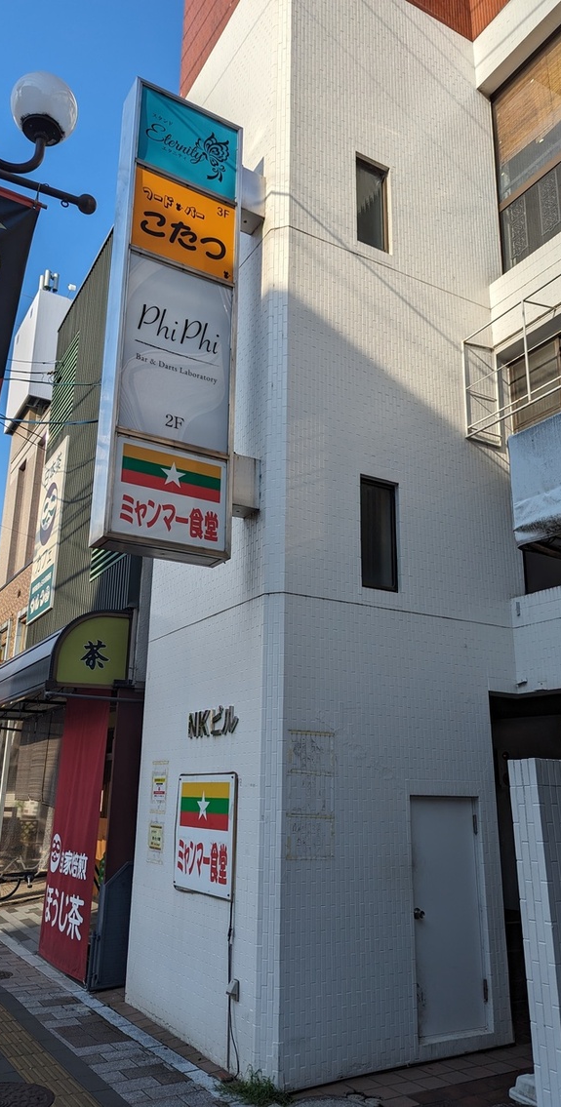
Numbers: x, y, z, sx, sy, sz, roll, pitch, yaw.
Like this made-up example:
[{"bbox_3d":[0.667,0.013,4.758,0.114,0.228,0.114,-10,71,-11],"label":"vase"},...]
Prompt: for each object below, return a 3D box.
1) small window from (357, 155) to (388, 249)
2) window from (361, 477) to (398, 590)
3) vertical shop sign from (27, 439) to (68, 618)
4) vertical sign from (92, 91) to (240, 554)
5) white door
[{"bbox_3d":[0.878,-3.375,7.470,0.410,1.030,0.090,11,-20,-28],"label":"small window"},{"bbox_3d":[0.819,-0.154,6.462,0.405,0.980,0.090,11,-20,-28],"label":"window"},{"bbox_3d":[-3.715,-0.340,12.367,0.100,2.830,1.380,11,-20,-30],"label":"vertical shop sign"},{"bbox_3d":[-0.878,-1.988,6.378,1.016,4.170,0.325,11,-20,-28],"label":"vertical sign"},{"bbox_3d":[1.269,2.731,5.870,0.700,1.660,0.080,11,-20,-28],"label":"white door"}]

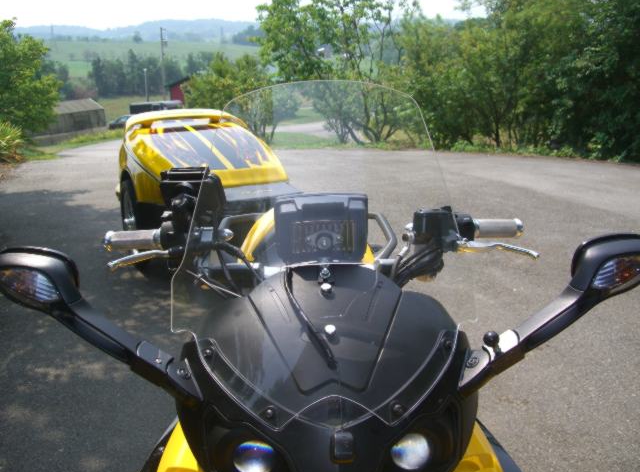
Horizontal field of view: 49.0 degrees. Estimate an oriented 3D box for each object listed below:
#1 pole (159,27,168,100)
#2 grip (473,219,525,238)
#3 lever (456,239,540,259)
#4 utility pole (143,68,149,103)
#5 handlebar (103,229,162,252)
[{"bbox_3d":[-17.927,-19.190,80.016,0.900,8.746,0.600,0,13,0],"label":"pole"},{"bbox_3d":[0.360,-0.015,1.415,0.125,0.037,0.038,-2,12,-26],"label":"grip"},{"bbox_3d":[0.349,0.025,1.364,0.178,0.026,0.034,8,10,-19],"label":"lever"},{"bbox_3d":[-17.446,-14.884,70.585,0.380,3.689,0.380,0,13,0],"label":"utility pole"},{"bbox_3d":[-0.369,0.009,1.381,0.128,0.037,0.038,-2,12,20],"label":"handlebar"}]

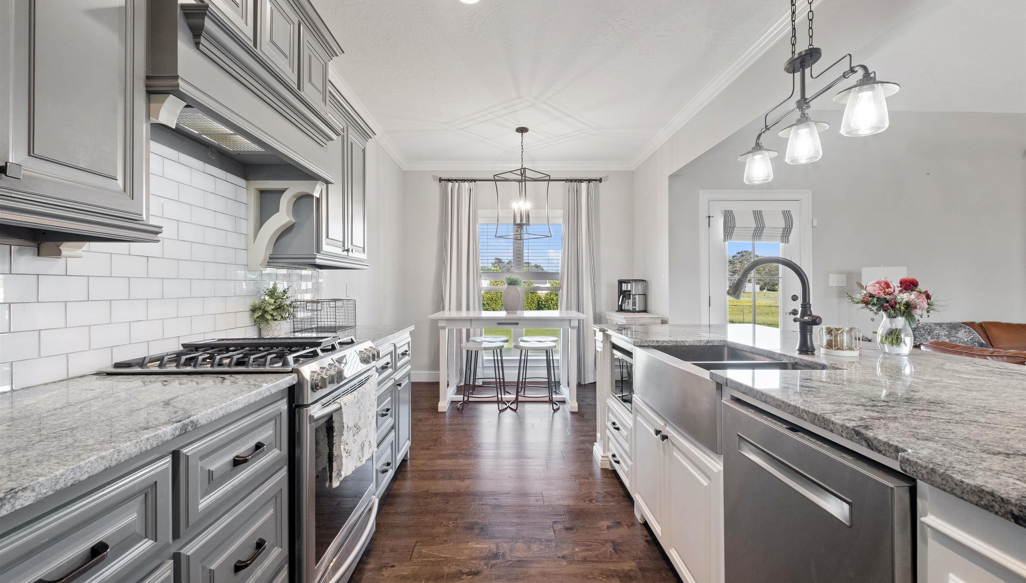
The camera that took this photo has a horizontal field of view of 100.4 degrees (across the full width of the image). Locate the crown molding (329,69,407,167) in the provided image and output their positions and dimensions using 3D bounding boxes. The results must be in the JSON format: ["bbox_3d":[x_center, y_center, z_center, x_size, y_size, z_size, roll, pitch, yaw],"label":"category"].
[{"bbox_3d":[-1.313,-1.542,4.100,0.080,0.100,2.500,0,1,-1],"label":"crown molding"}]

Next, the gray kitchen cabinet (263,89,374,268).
[{"bbox_3d":[-1.123,-0.612,2.533,0.350,0.930,0.840,0,0,-1],"label":"gray kitchen cabinet"}]

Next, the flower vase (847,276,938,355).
[{"bbox_3d":[1.565,0.099,1.760,0.290,0.325,0.290,0,1,-1],"label":"flower vase"}]

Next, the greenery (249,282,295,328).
[{"bbox_3d":[-1.210,0.101,2.160,0.220,0.300,0.220,0,1,-1],"label":"greenery"}]

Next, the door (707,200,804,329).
[{"bbox_3d":[2.412,0.107,4.272,0.935,2.060,0.060,0,0,-1],"label":"door"}]

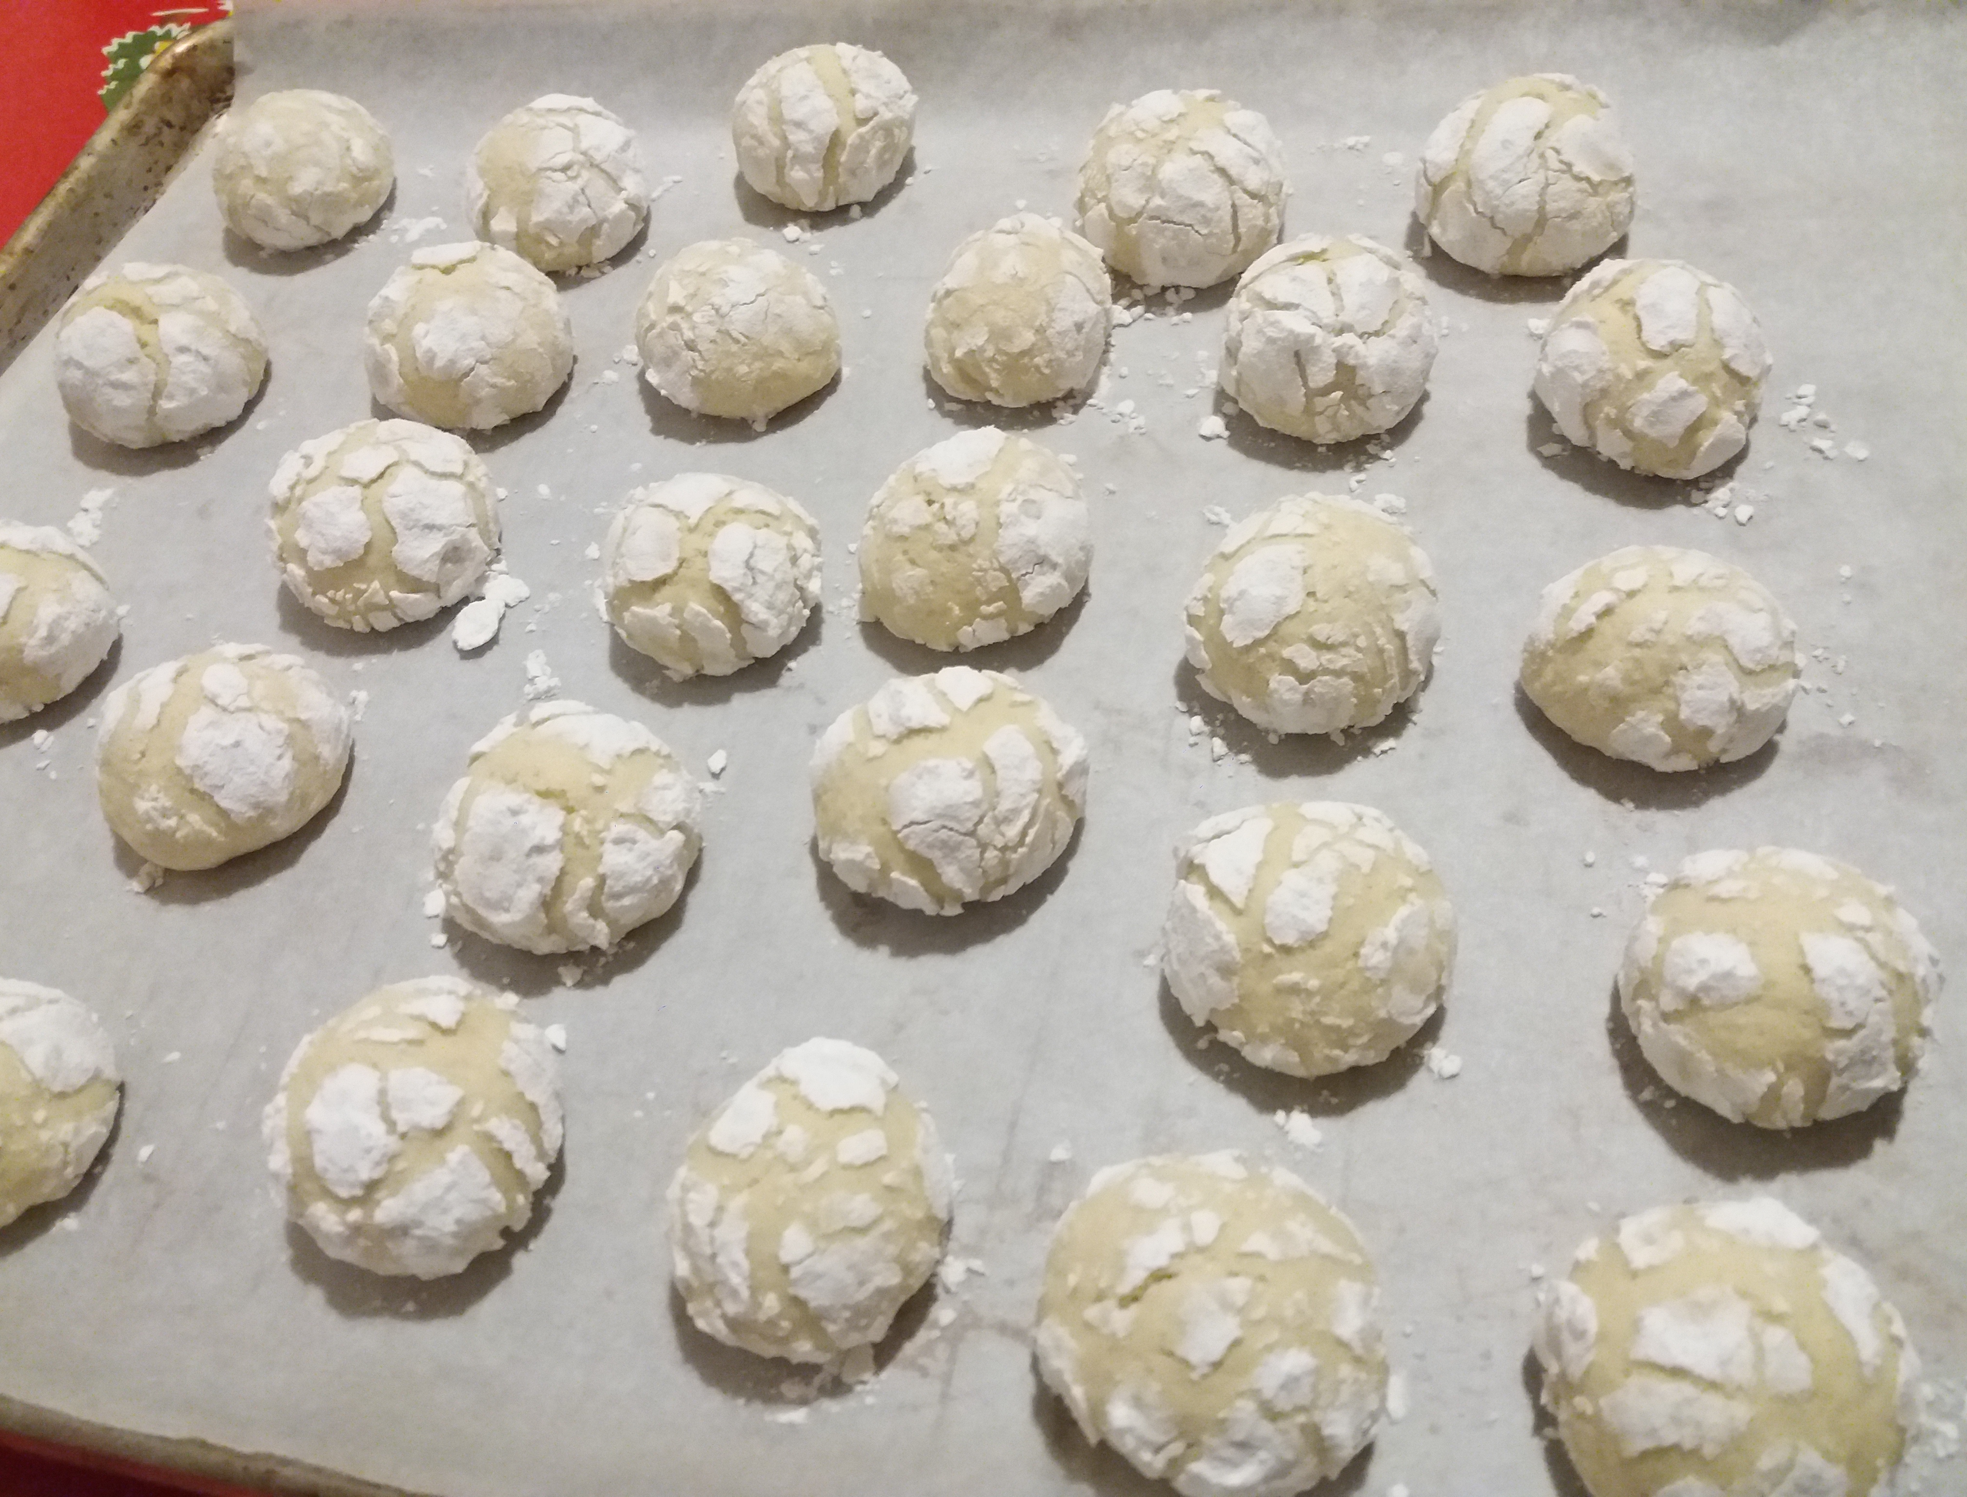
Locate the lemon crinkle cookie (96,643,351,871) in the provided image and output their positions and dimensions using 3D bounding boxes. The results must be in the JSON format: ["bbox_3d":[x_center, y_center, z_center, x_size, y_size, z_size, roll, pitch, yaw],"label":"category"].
[{"bbox_3d":[-0.139,-0.001,0.292,0.043,0.031,0.043,-4,53,5],"label":"lemon crinkle cookie"}]

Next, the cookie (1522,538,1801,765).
[{"bbox_3d":[0.110,-0.016,0.263,0.042,0.030,0.040,19,58,21],"label":"cookie"}]

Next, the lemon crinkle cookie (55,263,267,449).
[{"bbox_3d":[-0.188,-0.092,0.366,0.044,0.032,0.044,-33,56,-16],"label":"lemon crinkle cookie"}]

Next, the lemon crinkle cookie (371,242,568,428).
[{"bbox_3d":[-0.116,-0.094,0.358,0.045,0.031,0.045,-24,54,-10],"label":"lemon crinkle cookie"}]

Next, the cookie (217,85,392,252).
[{"bbox_3d":[-0.173,-0.149,0.407,0.043,0.030,0.043,-27,55,-12],"label":"cookie"}]

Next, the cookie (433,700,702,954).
[{"bbox_3d":[-0.072,0.011,0.274,0.045,0.032,0.045,-4,53,5],"label":"cookie"}]

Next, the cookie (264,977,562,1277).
[{"bbox_3d":[-0.084,0.054,0.236,0.043,0.033,0.043,-4,53,5],"label":"cookie"}]

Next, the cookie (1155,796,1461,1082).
[{"bbox_3d":[0.048,0.027,0.238,0.042,0.032,0.042,5,54,12],"label":"cookie"}]

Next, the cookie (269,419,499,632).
[{"bbox_3d":[-0.122,-0.048,0.324,0.045,0.032,0.045,-30,56,-14],"label":"cookie"}]

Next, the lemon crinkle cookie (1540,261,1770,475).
[{"bbox_3d":[0.130,-0.076,0.311,0.043,0.033,0.043,16,57,18],"label":"lemon crinkle cookie"}]

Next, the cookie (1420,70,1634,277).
[{"bbox_3d":[0.118,-0.128,0.351,0.045,0.033,0.045,11,56,15],"label":"cookie"}]

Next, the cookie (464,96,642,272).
[{"bbox_3d":[-0.100,-0.133,0.378,0.042,0.034,0.043,-20,53,-7],"label":"cookie"}]

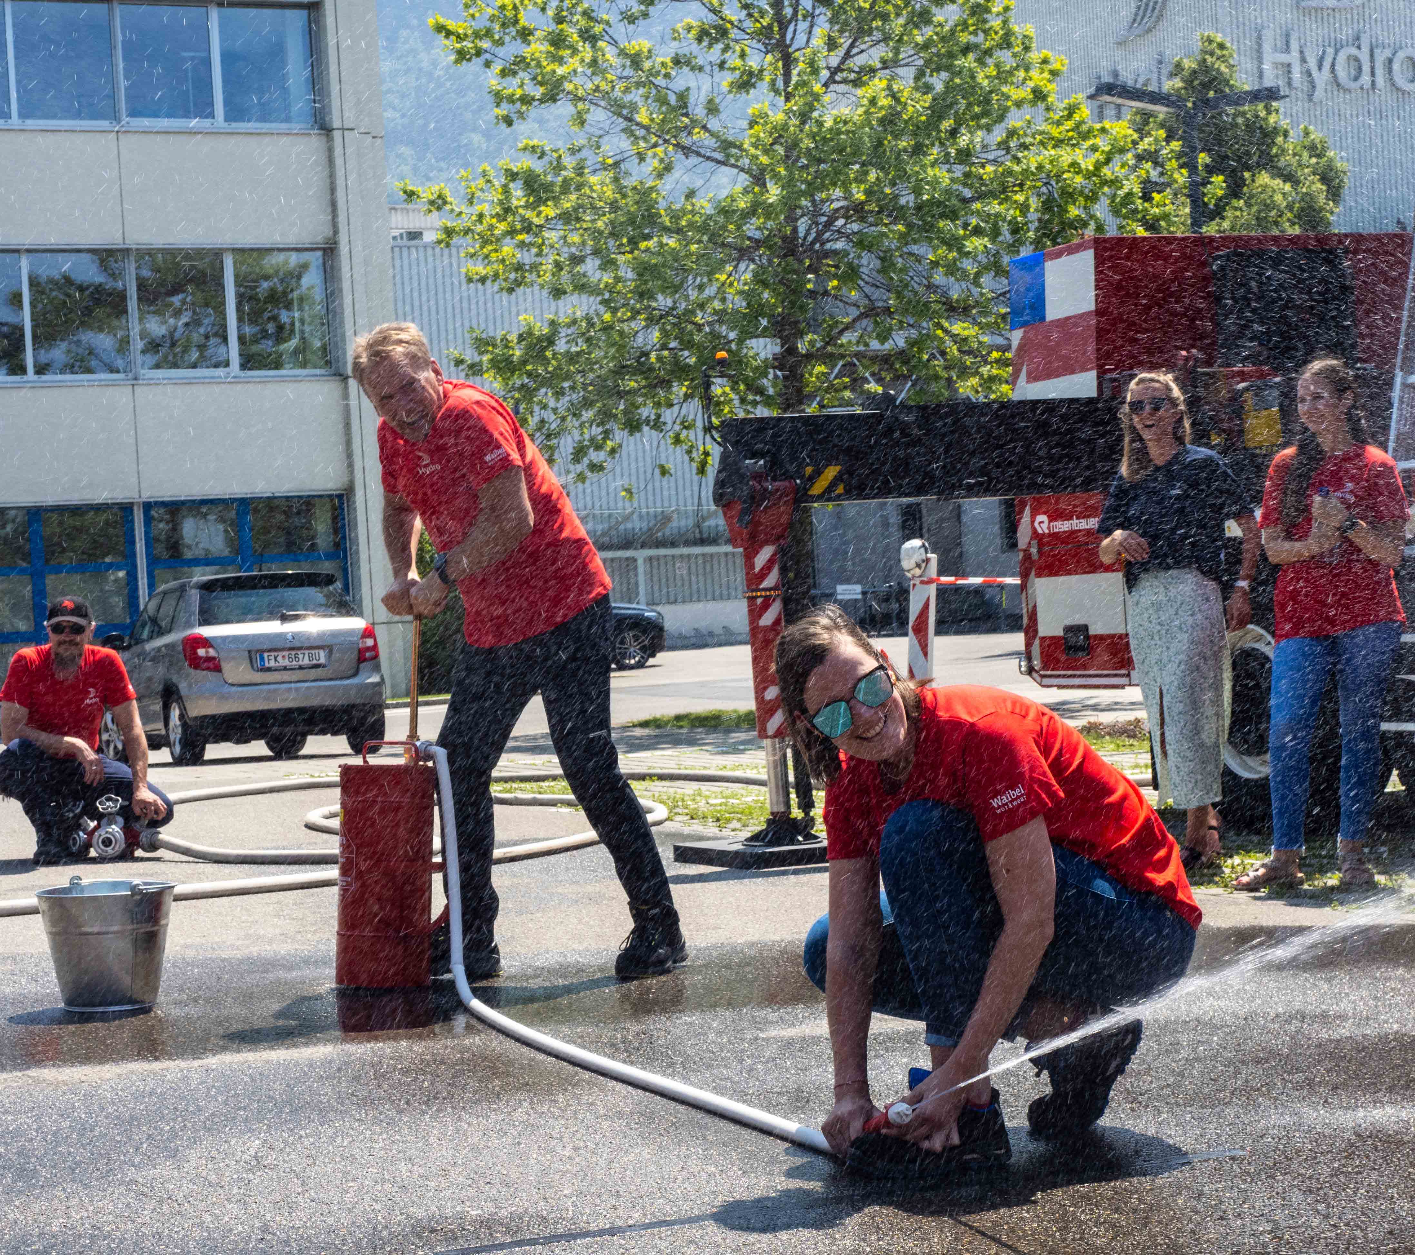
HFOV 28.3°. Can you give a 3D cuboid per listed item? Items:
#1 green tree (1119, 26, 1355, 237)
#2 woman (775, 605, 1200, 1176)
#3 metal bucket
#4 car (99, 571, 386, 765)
[{"bbox_3d":[8.100,-4.360,42.000,4.300,9.200,4.300,-3,0,0],"label":"green tree"},{"bbox_3d":[0.425,0.382,4.250,0.680,0.840,0.500,-4,1,-38],"label":"woman"},{"bbox_3d":[-1.430,0.752,6.660,0.330,0.285,0.330,-3,0,0],"label":"metal bucket"},{"bbox_3d":[-3.962,0.385,23.420,1.650,1.490,4.000,-3,-2,-23],"label":"car"}]

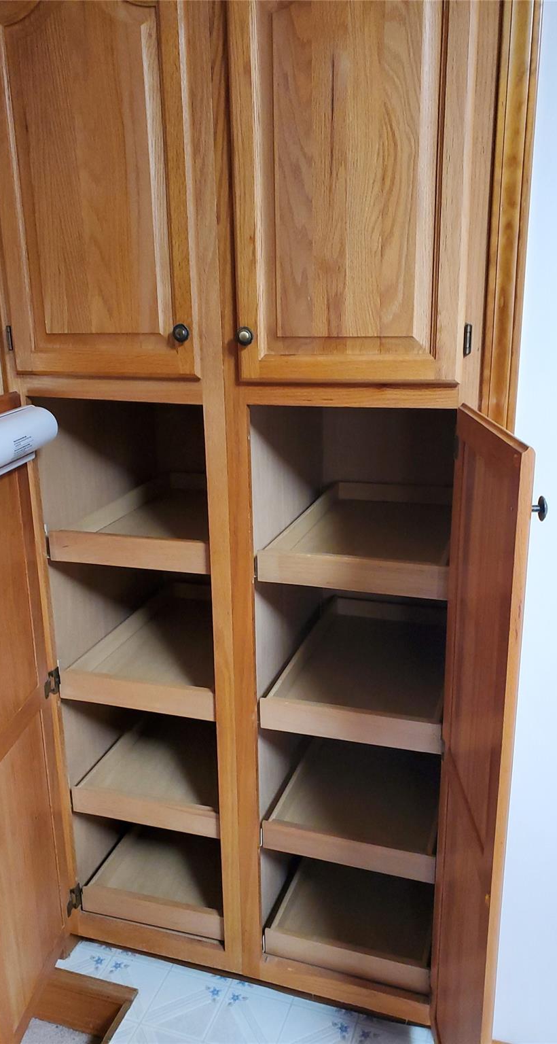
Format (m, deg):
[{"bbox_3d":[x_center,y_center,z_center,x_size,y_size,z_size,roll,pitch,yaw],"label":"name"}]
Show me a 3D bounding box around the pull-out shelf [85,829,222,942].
[{"bbox_3d":[-0.202,0.807,2.030,0.350,0.062,0.573,4,17,17],"label":"pull-out shelf"}]

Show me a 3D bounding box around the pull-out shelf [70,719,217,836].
[{"bbox_3d":[-0.205,0.551,1.956,0.350,0.062,0.573,4,17,17],"label":"pull-out shelf"}]

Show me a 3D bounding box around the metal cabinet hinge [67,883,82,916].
[{"bbox_3d":[-0.465,0.857,1.784,0.025,0.065,0.050,4,17,17],"label":"metal cabinet hinge"}]

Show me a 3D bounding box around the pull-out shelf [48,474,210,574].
[{"bbox_3d":[-0.214,-0.018,1.794,0.350,0.062,0.573,4,17,17],"label":"pull-out shelf"}]

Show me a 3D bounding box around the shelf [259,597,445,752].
[{"bbox_3d":[0.217,0.310,1.749,0.350,0.062,0.573,4,17,17],"label":"shelf"}]

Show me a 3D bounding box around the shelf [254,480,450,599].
[{"bbox_3d":[0.213,0.016,1.665,0.350,0.062,0.573,4,17,17],"label":"shelf"}]

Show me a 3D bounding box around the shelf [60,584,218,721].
[{"bbox_3d":[-0.209,0.283,1.879,0.350,0.062,0.573,4,17,17],"label":"shelf"}]

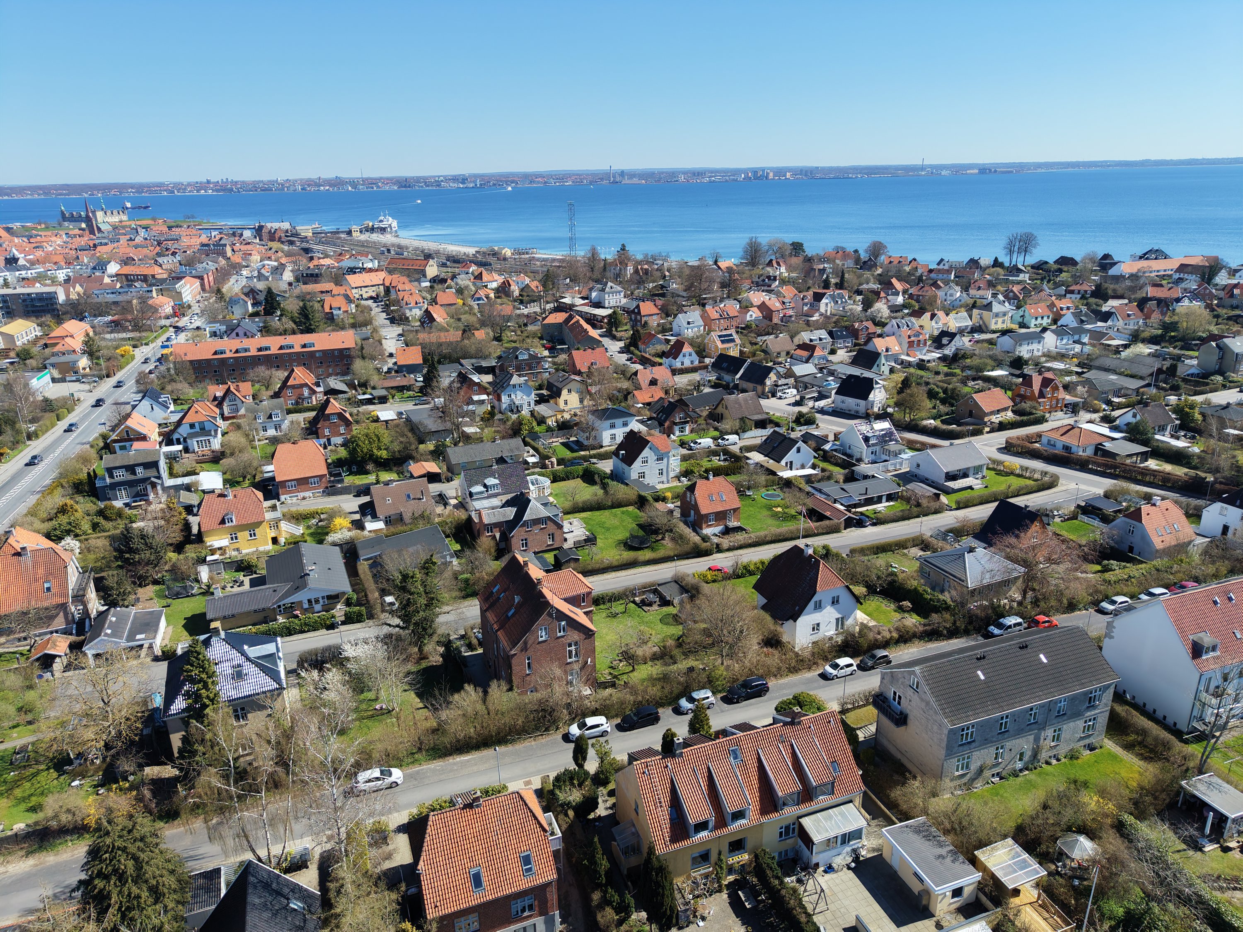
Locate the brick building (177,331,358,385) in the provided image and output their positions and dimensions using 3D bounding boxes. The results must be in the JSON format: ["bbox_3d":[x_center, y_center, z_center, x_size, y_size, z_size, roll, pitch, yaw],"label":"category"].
[{"bbox_3d":[-106.820,-32.170,261.490,50.310,13.040,10.550,-7,20,-16],"label":"brick building"}]

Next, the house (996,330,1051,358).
[{"bbox_3d":[129.778,-39.683,280.295,12.500,7.300,8.100,-8,20,-20],"label":"house"}]

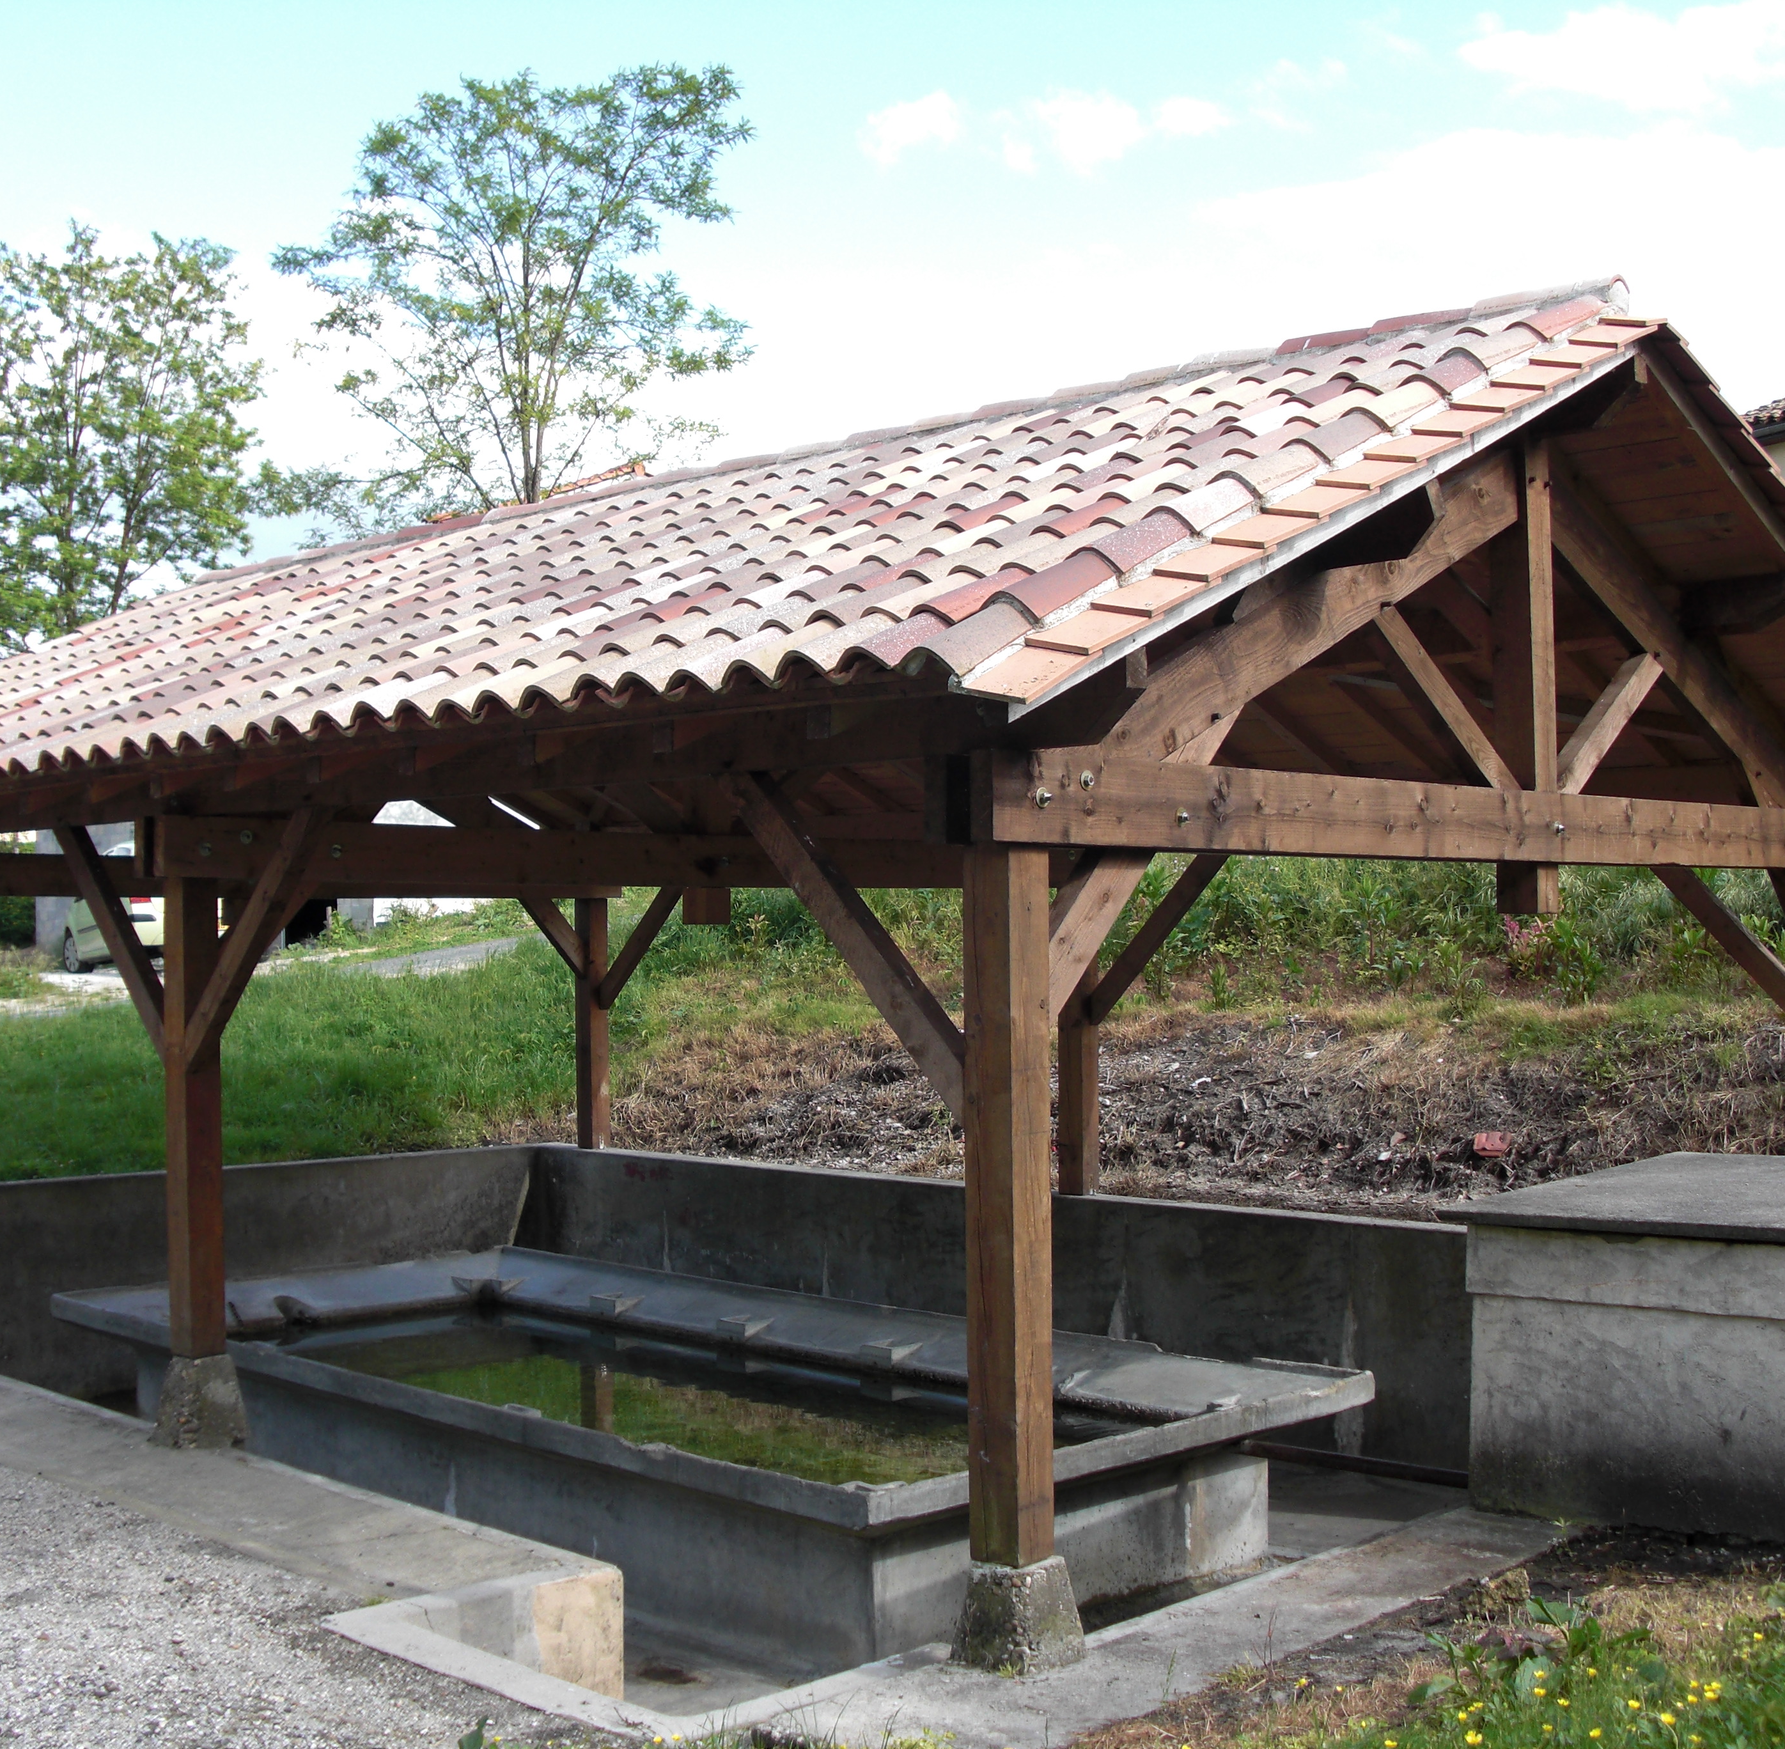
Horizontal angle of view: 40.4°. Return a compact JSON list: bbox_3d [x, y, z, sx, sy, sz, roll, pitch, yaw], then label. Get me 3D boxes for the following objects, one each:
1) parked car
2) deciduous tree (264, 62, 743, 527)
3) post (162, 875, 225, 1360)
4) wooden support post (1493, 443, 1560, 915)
[{"bbox_3d":[-8.950,0.400,29.600,1.700,1.570,3.950,0,-1,-31],"label":"parked car"},{"bbox_3d":[-5.325,-5.427,34.000,6.500,11.900,6.500,0,-1,0],"label":"deciduous tree"},{"bbox_3d":[-2.669,0.901,9.274,0.149,1.858,0.149,1,-2,-45],"label":"post"},{"bbox_3d":[1.977,-0.624,7.566,0.128,1.485,0.138,1,-2,-44],"label":"wooden support post"}]

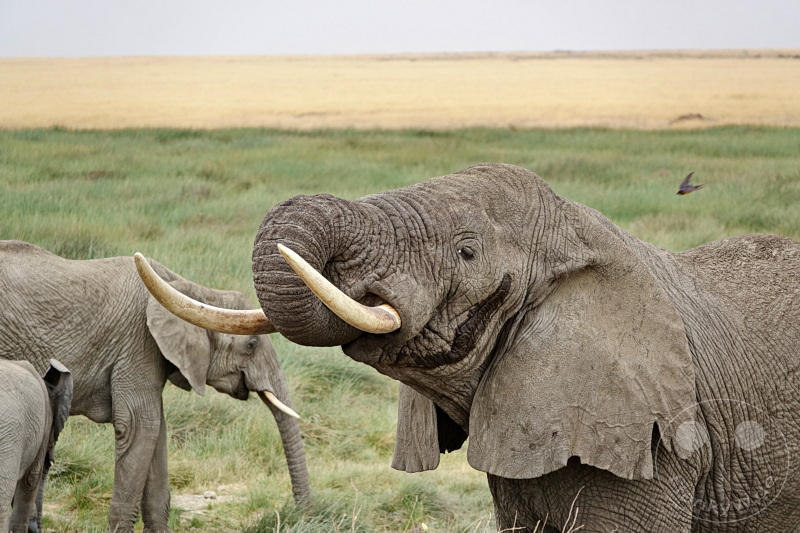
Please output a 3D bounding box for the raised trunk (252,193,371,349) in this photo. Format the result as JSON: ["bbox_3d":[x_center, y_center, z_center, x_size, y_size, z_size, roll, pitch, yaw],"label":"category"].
[{"bbox_3d":[-0.397,0.018,31.500,0.500,0.670,0.380,-1,2,-30],"label":"raised trunk"}]

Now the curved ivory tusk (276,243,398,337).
[{"bbox_3d":[-0.279,0.097,31.220,0.140,0.200,0.860,1,-22,42],"label":"curved ivory tusk"}]

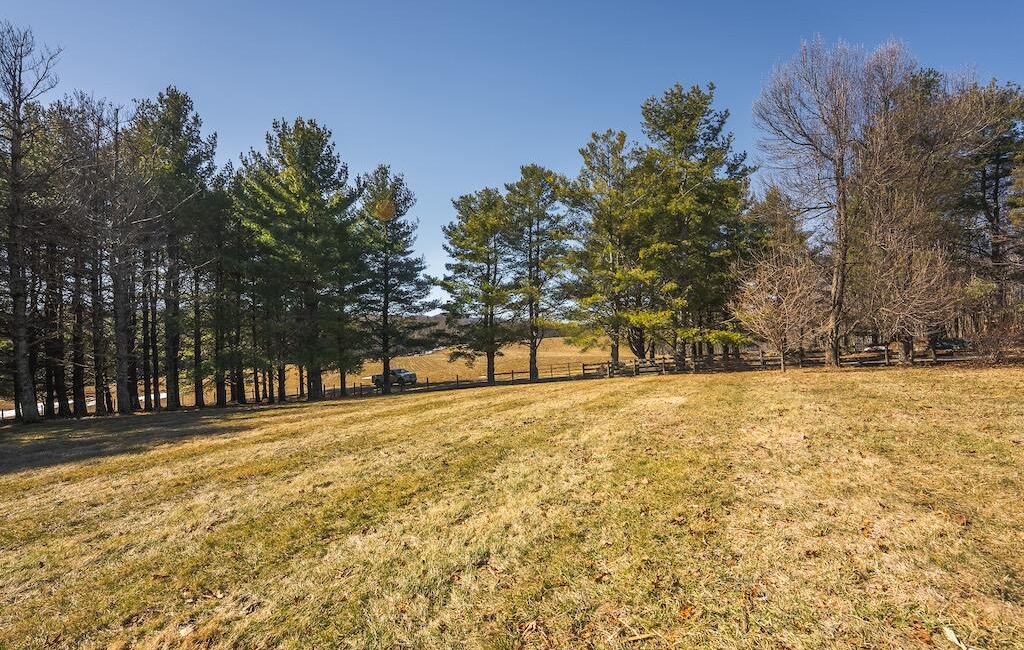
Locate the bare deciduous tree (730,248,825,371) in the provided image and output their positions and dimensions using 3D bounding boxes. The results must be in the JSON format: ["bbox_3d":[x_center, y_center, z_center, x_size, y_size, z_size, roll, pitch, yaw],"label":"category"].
[{"bbox_3d":[17.727,-1.014,26.500,5.600,8.150,5.400,0,1,0],"label":"bare deciduous tree"}]

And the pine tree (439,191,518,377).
[{"bbox_3d":[-3.426,-4.270,42.000,7.800,20.660,7.600,0,1,0],"label":"pine tree"}]

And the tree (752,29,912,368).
[{"bbox_3d":[23.232,-8.825,28.700,10.200,23.630,9.600,0,1,0],"label":"tree"}]

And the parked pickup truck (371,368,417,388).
[{"bbox_3d":[-14.809,6.714,50.000,5.800,1.930,2.000,-4,-1,28],"label":"parked pickup truck"}]

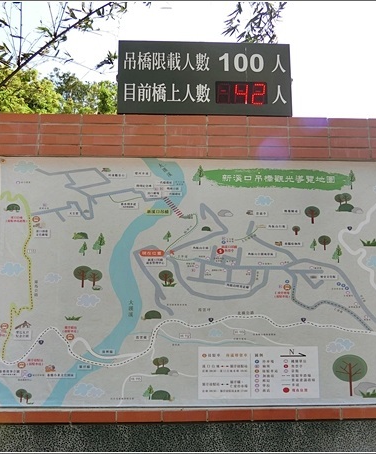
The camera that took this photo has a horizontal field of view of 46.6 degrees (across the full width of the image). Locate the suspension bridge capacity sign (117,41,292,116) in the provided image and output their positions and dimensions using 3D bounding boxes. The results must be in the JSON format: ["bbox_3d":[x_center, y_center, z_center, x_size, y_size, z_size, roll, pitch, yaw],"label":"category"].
[{"bbox_3d":[0.101,-0.855,2.609,1.005,0.448,0.120,0,-8,-2],"label":"suspension bridge capacity sign"}]

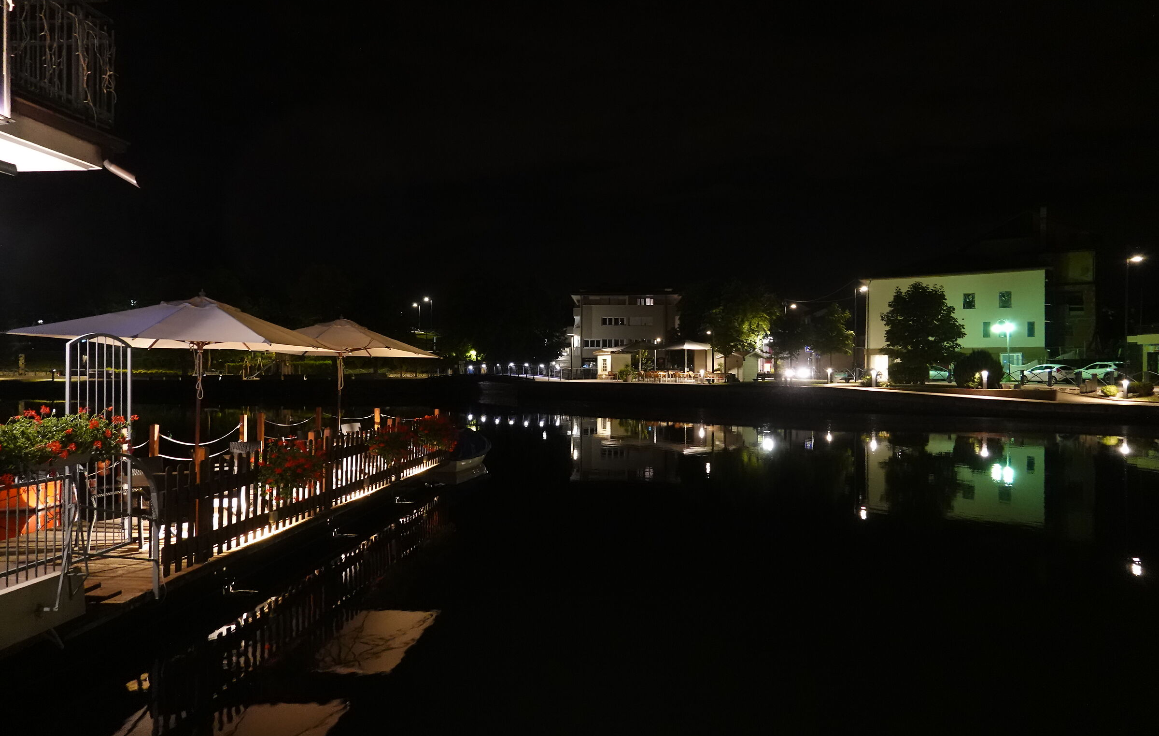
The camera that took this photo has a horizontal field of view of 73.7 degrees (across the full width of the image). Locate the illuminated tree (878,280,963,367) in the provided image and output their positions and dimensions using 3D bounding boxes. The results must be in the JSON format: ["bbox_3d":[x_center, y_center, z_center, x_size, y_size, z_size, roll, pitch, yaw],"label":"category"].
[{"bbox_3d":[24.750,-2.450,55.800,5.750,7.400,5.750,0,0,0],"label":"illuminated tree"}]

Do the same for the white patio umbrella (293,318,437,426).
[{"bbox_3d":[-4.620,0.530,15.000,3.000,3.000,3.000,0,0,5],"label":"white patio umbrella"}]

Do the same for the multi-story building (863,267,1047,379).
[{"bbox_3d":[37.300,-3.800,75.800,15.200,10.200,10.500,0,0,35],"label":"multi-story building"}]

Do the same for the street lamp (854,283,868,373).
[{"bbox_3d":[21.550,-2.600,59.300,1.300,7.400,0.350,0,0,-33],"label":"street lamp"}]

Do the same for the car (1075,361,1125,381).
[{"bbox_3d":[39.700,0.380,58.500,1.820,1.600,4.300,0,0,-13],"label":"car"}]

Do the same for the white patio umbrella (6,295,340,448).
[{"bbox_3d":[-5.160,0.520,10.500,3.050,3.020,3.050,0,0,0],"label":"white patio umbrella"}]

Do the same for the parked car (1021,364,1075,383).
[{"bbox_3d":[34.900,0.480,57.500,1.750,1.470,4.000,0,0,-13],"label":"parked car"}]

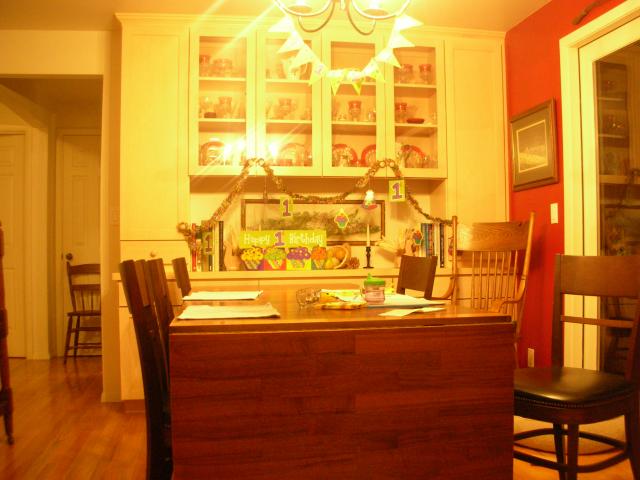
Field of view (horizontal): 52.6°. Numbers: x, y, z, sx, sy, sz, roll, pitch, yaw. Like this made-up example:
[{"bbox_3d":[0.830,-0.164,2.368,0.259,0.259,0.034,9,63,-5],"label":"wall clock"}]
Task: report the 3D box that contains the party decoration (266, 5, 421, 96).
[{"bbox_3d":[0.082,-0.609,2.060,0.500,0.290,0.120,0,-1,-10],"label":"party decoration"}]

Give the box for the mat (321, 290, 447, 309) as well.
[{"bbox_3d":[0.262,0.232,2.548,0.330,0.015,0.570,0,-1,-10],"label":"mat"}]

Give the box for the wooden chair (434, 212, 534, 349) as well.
[{"bbox_3d":[0.688,0.440,3.099,0.600,1.146,0.570,0,-1,-43],"label":"wooden chair"}]

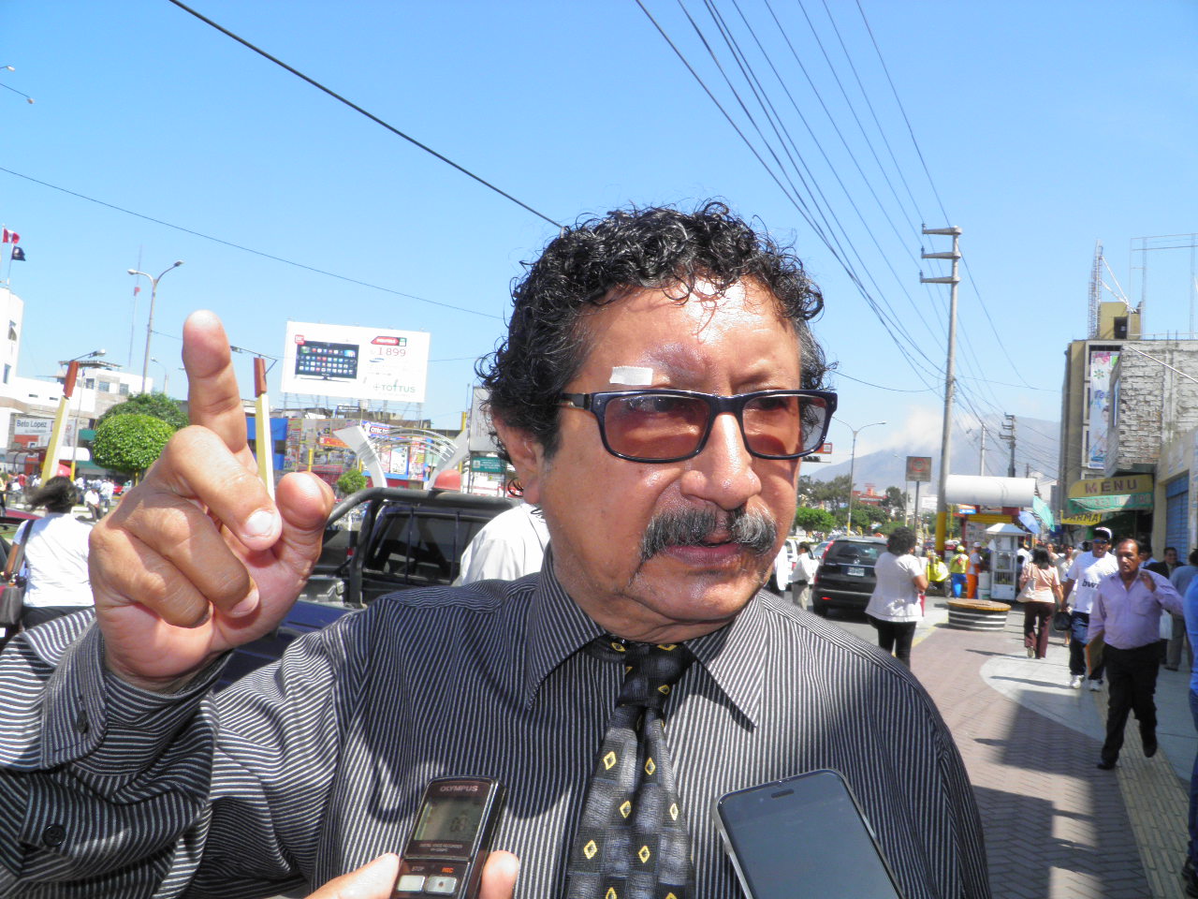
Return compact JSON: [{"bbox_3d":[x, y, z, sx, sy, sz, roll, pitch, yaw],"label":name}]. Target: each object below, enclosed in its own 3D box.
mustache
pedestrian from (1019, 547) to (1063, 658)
[{"bbox_3d":[0.061,0.046,0.540,0.084,0.033,0.030,3,-2,-18],"label":"mustache"},{"bbox_3d":[6.312,2.198,13.837,0.580,1.599,0.400,2,-5,25],"label":"pedestrian"}]

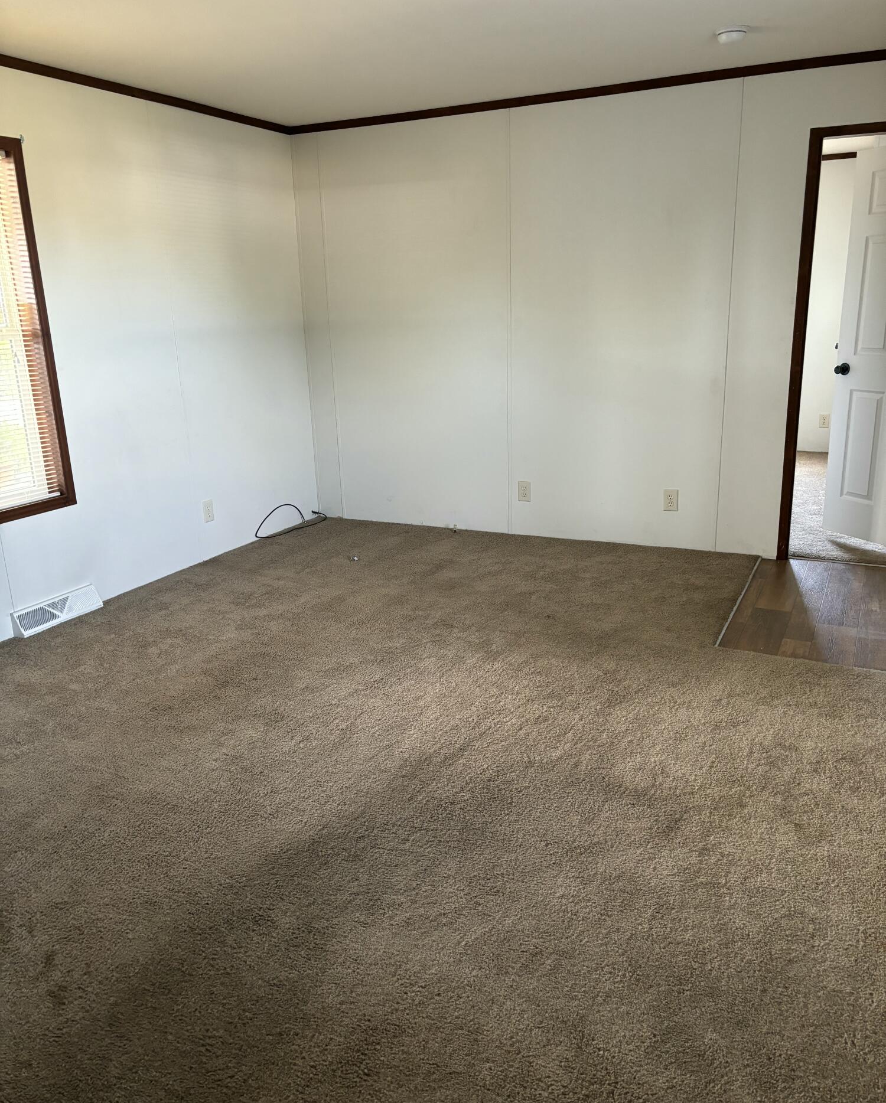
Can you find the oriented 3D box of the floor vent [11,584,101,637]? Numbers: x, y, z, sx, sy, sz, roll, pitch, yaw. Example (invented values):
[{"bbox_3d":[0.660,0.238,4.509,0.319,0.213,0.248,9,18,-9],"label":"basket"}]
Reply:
[{"bbox_3d":[-1.799,0.271,4.162,0.067,0.115,0.457,6,18,26],"label":"floor vent"}]

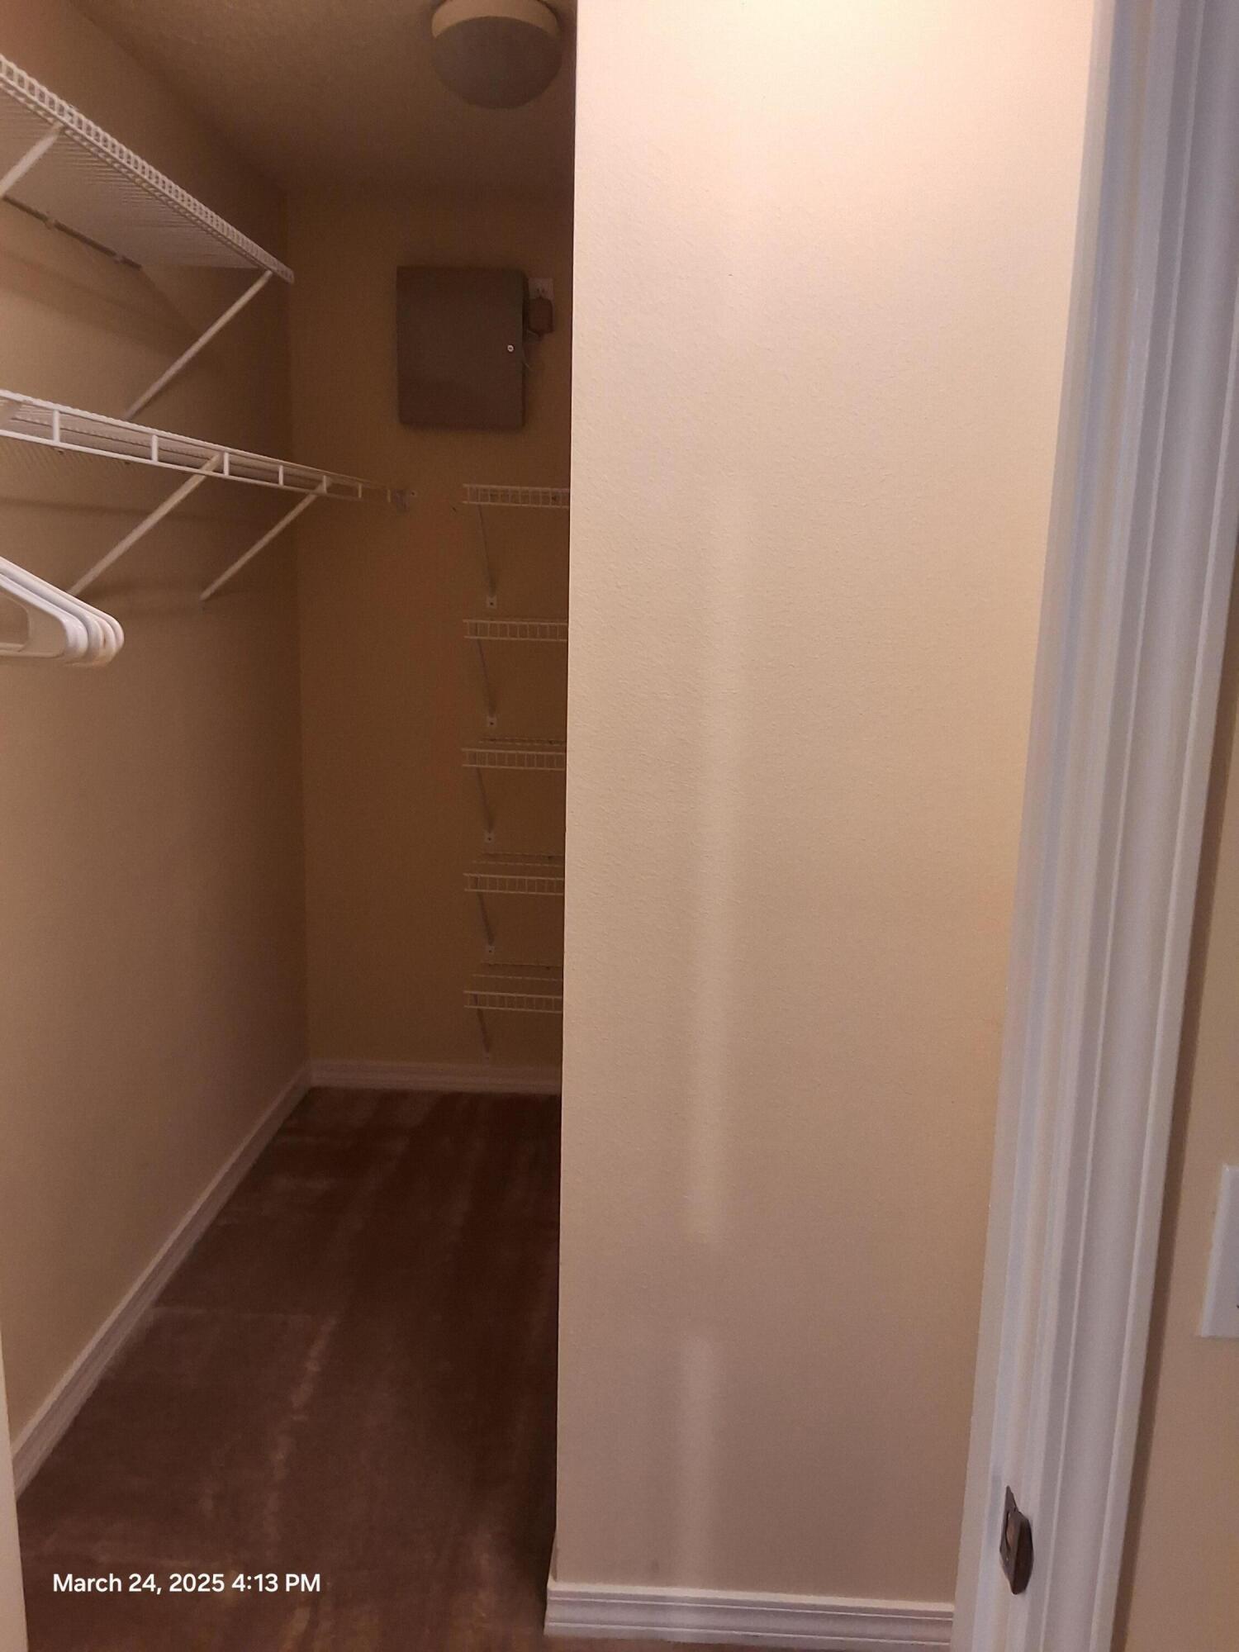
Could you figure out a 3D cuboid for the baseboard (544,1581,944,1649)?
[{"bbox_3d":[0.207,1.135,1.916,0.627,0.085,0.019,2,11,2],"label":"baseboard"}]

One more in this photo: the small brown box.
[{"bbox_3d":[-0.405,-1.226,3.447,0.323,0.385,0.090,2,11,2],"label":"small brown box"}]

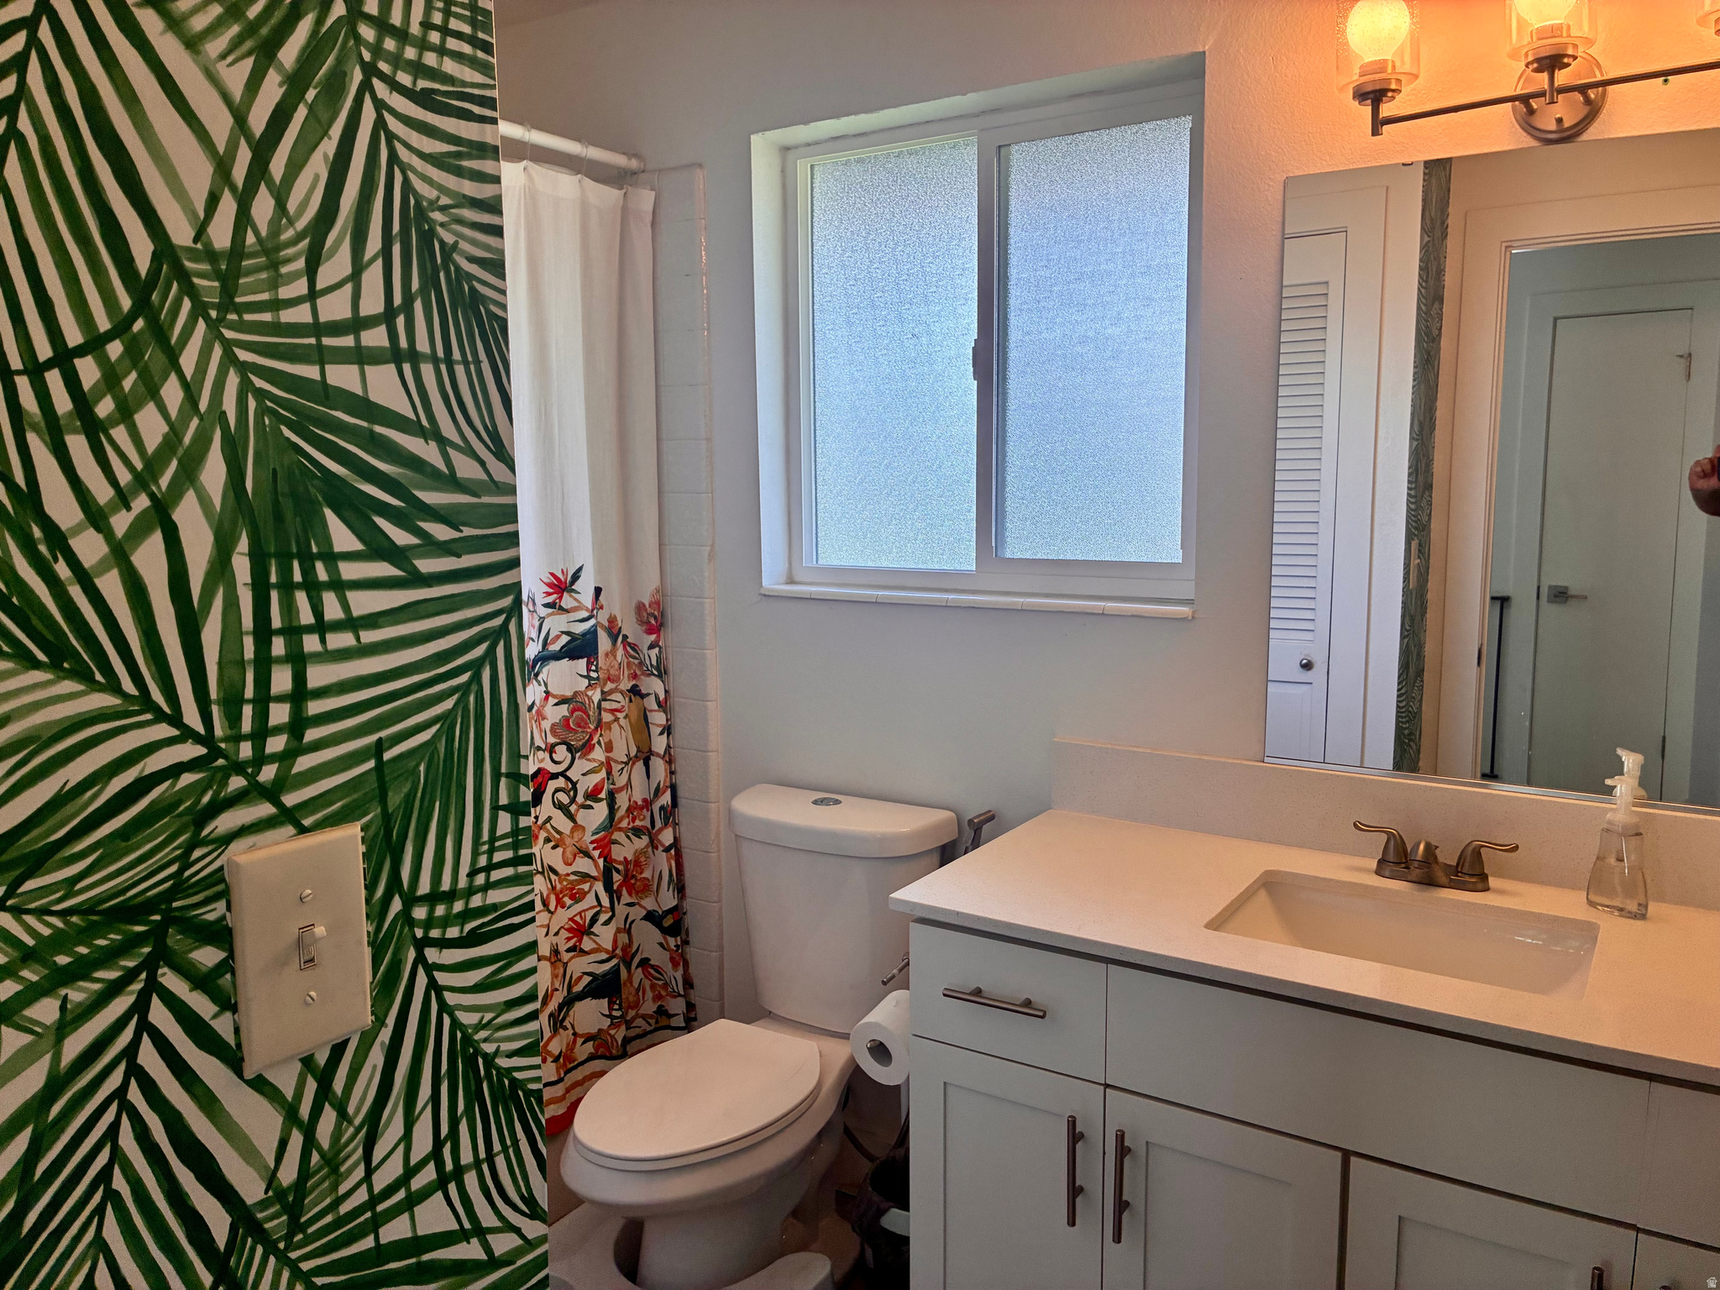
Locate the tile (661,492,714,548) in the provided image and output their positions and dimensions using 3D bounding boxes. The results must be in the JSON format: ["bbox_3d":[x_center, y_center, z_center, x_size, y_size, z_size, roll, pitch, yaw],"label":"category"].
[{"bbox_3d":[-0.350,-0.260,2.671,0.108,0.108,0.014,5,9,33],"label":"tile"}]

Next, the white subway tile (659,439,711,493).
[{"bbox_3d":[-0.355,-0.370,2.684,0.112,0.108,0.010,5,9,33],"label":"white subway tile"}]

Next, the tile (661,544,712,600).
[{"bbox_3d":[-0.353,-0.153,2.714,0.112,0.108,0.010,5,9,33],"label":"tile"}]

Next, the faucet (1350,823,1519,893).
[{"bbox_3d":[0.813,0.310,1.854,0.222,0.085,0.147,5,9,33],"label":"faucet"}]

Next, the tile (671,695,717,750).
[{"bbox_3d":[-0.347,0.169,2.730,0.108,0.108,0.014,5,9,33],"label":"tile"}]

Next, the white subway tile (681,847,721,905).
[{"bbox_3d":[-0.344,0.498,2.776,0.108,0.108,0.014,5,9,33],"label":"white subway tile"}]

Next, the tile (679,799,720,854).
[{"bbox_3d":[-0.345,0.387,2.760,0.108,0.108,0.014,5,9,33],"label":"tile"}]

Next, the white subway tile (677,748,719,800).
[{"bbox_3d":[-0.346,0.278,2.745,0.108,0.108,0.014,5,9,33],"label":"white subway tile"}]

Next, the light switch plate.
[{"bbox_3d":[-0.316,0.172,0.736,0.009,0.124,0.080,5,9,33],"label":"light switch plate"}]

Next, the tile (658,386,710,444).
[{"bbox_3d":[-0.352,-0.475,2.641,0.108,0.108,0.014,5,9,33],"label":"tile"}]

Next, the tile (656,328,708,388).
[{"bbox_3d":[-0.357,-0.586,2.654,0.112,0.108,0.010,5,9,33],"label":"tile"}]

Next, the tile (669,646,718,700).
[{"bbox_3d":[-0.348,0.060,2.715,0.108,0.108,0.014,5,9,33],"label":"tile"}]

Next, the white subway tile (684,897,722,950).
[{"bbox_3d":[-0.346,0.605,2.818,0.112,0.108,0.010,5,9,33],"label":"white subway tile"}]

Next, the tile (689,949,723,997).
[{"bbox_3d":[-0.345,0.713,2.833,0.112,0.108,0.010,5,9,33],"label":"tile"}]

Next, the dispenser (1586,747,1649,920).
[{"bbox_3d":[1.033,0.270,1.754,0.066,0.190,0.073,-5,9,-28],"label":"dispenser"}]

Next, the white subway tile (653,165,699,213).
[{"bbox_3d":[-0.360,-0.908,2.610,0.112,0.105,0.010,5,9,33],"label":"white subway tile"}]

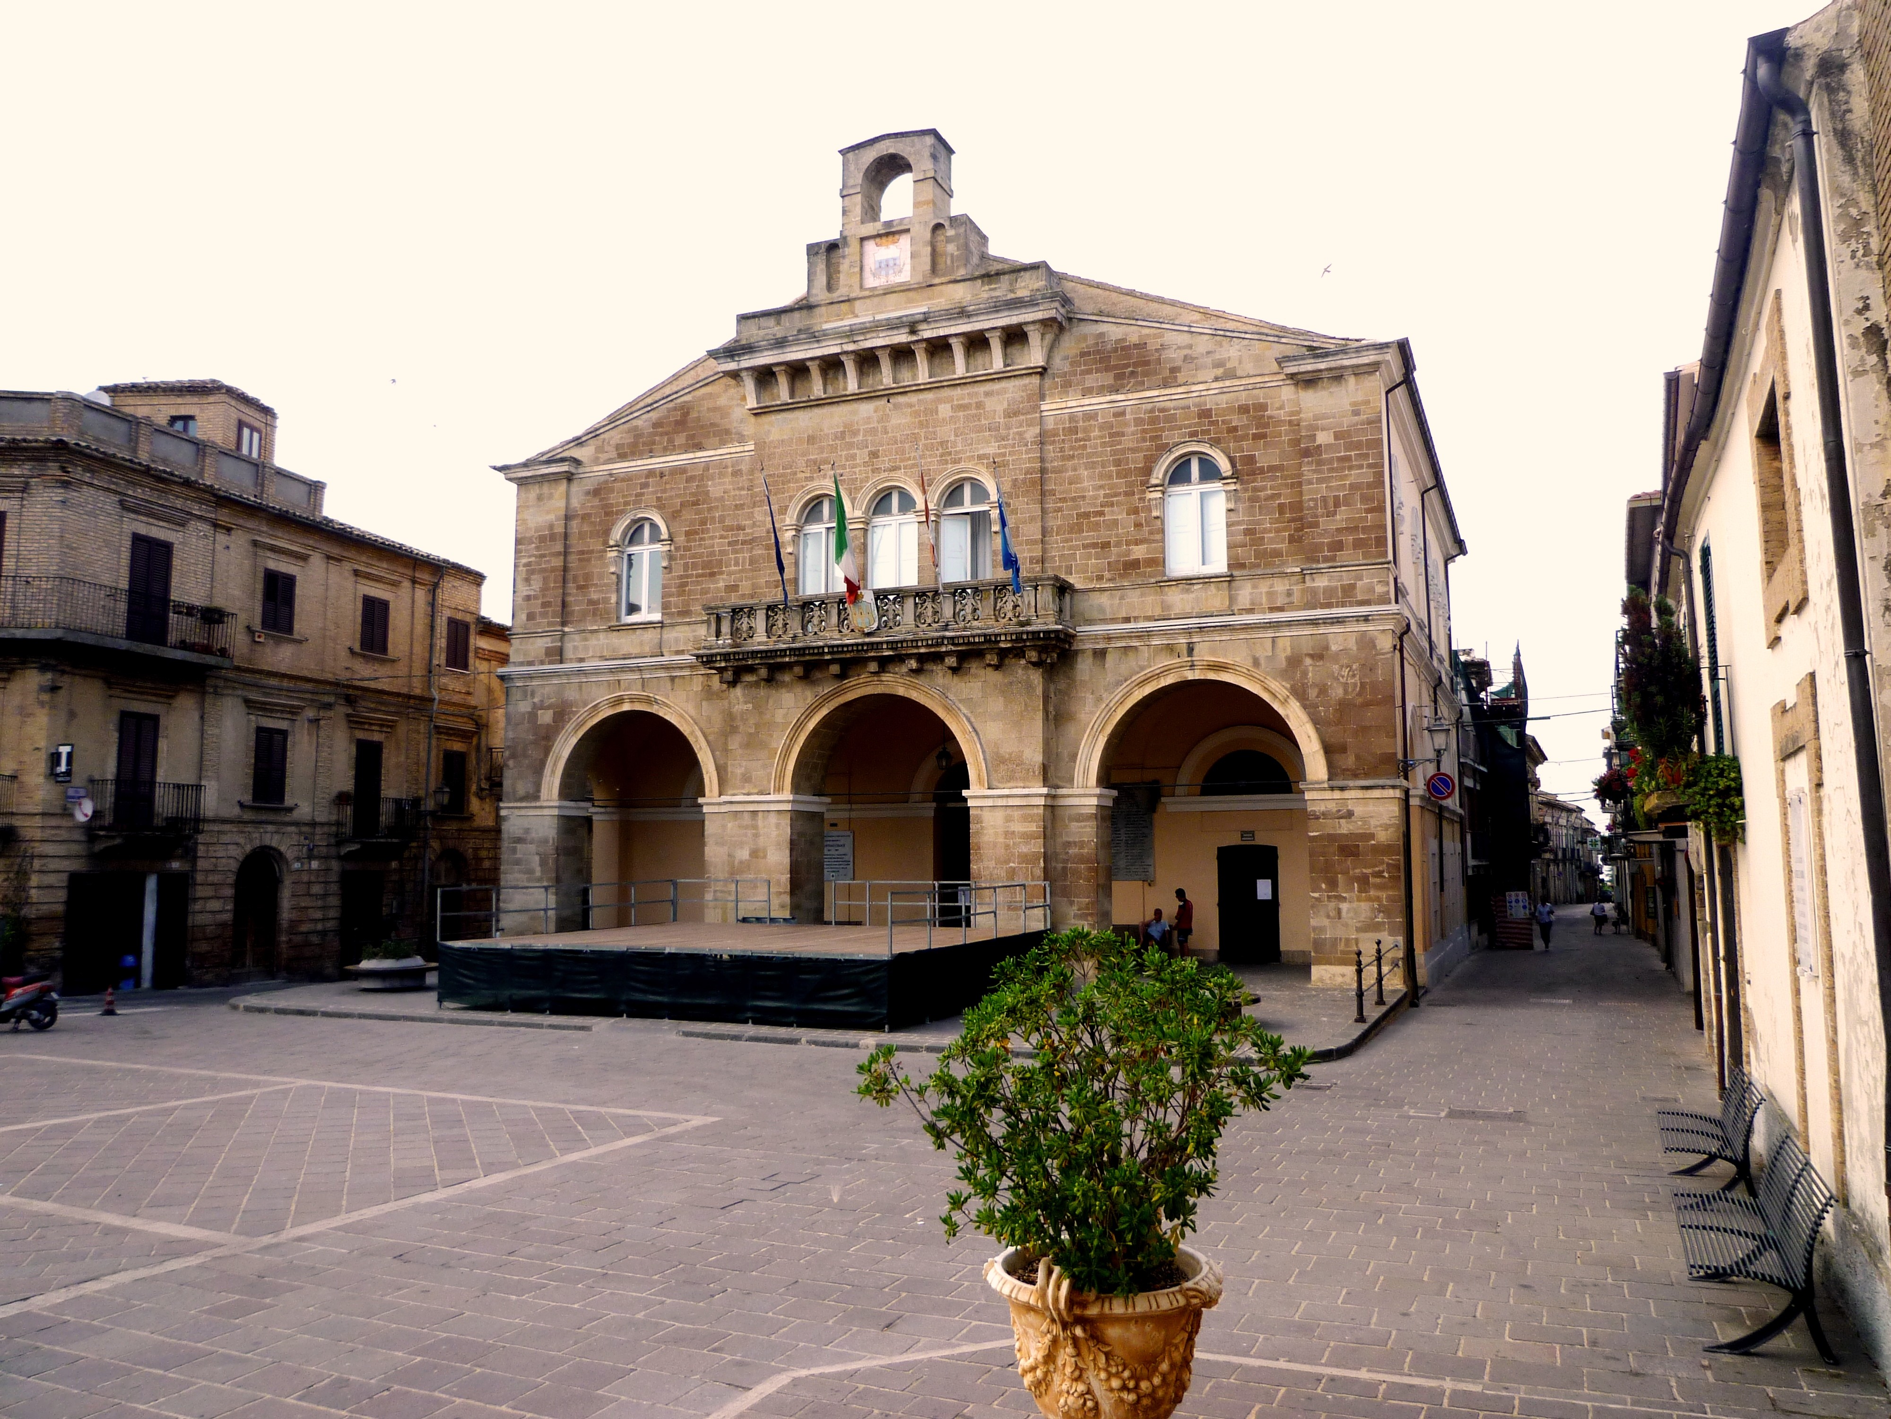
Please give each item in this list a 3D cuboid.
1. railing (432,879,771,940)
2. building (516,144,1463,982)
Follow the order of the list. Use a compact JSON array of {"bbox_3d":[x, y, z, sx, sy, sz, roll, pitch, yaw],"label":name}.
[{"bbox_3d":[-6.843,4.217,28.910,2.641,1.000,7.728,-3,-7,23],"label":"railing"},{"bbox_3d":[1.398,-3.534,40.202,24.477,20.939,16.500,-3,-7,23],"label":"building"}]

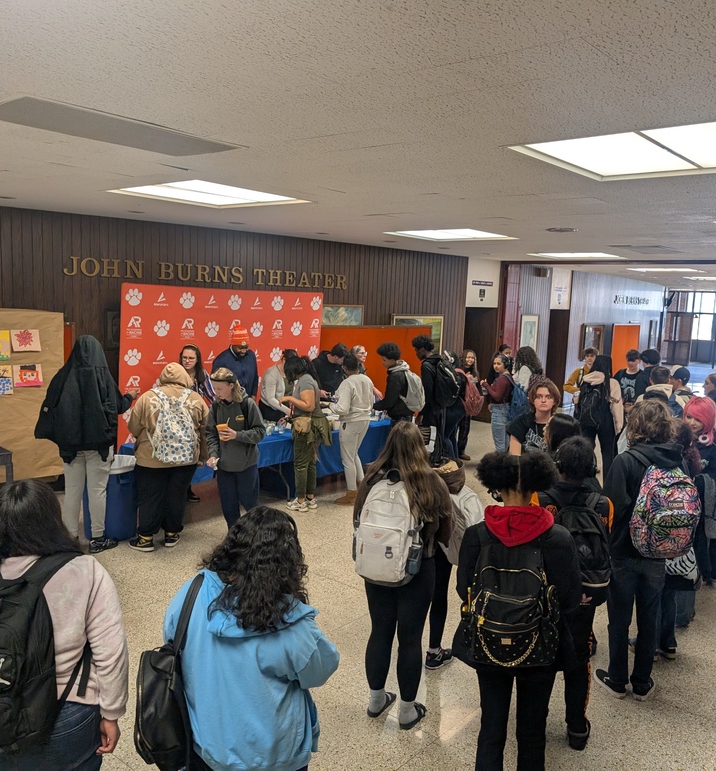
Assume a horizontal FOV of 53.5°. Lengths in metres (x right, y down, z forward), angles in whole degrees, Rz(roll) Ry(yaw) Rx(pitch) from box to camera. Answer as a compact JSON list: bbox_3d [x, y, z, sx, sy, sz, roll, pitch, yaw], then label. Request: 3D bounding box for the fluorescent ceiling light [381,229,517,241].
[{"bbox_3d":[1.166,-1.847,8.718,1.220,0.070,1.220,8,9,40],"label":"fluorescent ceiling light"}]

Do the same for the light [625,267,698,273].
[{"bbox_3d":[6.349,-2.374,14.585,1.220,0.070,1.220,8,9,40],"label":"light"}]

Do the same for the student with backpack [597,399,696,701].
[{"bbox_3d":[1.681,0.972,4.200,0.500,1.760,0.530,1,7,-8],"label":"student with backpack"}]

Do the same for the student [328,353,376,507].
[{"bbox_3d":[-0.109,0.464,7.891,0.480,1.650,0.460,9,10,42],"label":"student"}]

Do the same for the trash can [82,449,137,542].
[{"bbox_3d":[-2.274,1.024,6.542,0.540,0.700,0.540,0,8,-19],"label":"trash can"}]

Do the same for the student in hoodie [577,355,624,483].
[{"bbox_3d":[2.798,0.498,8.301,0.500,1.720,0.480,8,9,40],"label":"student in hoodie"}]

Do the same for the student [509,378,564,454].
[{"bbox_3d":[1.426,0.811,5.650,0.500,1.690,0.330,4,7,12],"label":"student"}]

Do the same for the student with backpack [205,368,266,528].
[{"bbox_3d":[-1.134,0.641,6.580,0.530,1.610,0.420,5,8,20],"label":"student with backpack"}]

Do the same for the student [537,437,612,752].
[{"bbox_3d":[1.132,1.061,3.624,0.470,1.640,0.460,5,8,20],"label":"student"}]

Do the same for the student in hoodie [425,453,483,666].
[{"bbox_3d":[0.564,1.071,4.440,0.430,1.370,0.430,8,9,40],"label":"student in hoodie"}]

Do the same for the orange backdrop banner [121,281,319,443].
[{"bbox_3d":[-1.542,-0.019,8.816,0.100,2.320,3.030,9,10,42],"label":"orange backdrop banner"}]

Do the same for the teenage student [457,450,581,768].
[{"bbox_3d":[0.650,1.103,3.012,0.520,1.670,0.480,4,7,13],"label":"teenage student"}]

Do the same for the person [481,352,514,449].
[{"bbox_3d":[1.832,0.431,8.950,0.550,1.630,0.460,2,7,3],"label":"person"}]

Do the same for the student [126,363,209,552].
[{"bbox_3d":[-1.689,0.613,6.236,0.600,1.640,0.480,0,8,-18],"label":"student"}]

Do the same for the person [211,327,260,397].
[{"bbox_3d":[-1.405,0.274,8.220,0.580,1.900,0.400,-3,9,-37],"label":"person"}]

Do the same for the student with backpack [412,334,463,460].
[{"bbox_3d":[1.049,0.252,9.500,0.580,1.790,0.500,5,8,25],"label":"student with backpack"}]

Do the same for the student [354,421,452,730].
[{"bbox_3d":[0.216,1.003,3.785,0.480,1.640,0.470,7,8,32],"label":"student"}]

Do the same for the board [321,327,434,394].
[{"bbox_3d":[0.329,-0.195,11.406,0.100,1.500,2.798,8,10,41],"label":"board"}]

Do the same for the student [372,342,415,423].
[{"bbox_3d":[0.447,0.342,8.950,0.580,1.710,0.500,5,8,19],"label":"student"}]

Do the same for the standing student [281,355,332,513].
[{"bbox_3d":[-0.543,0.506,7.640,0.480,1.650,0.500,6,8,29],"label":"standing student"}]

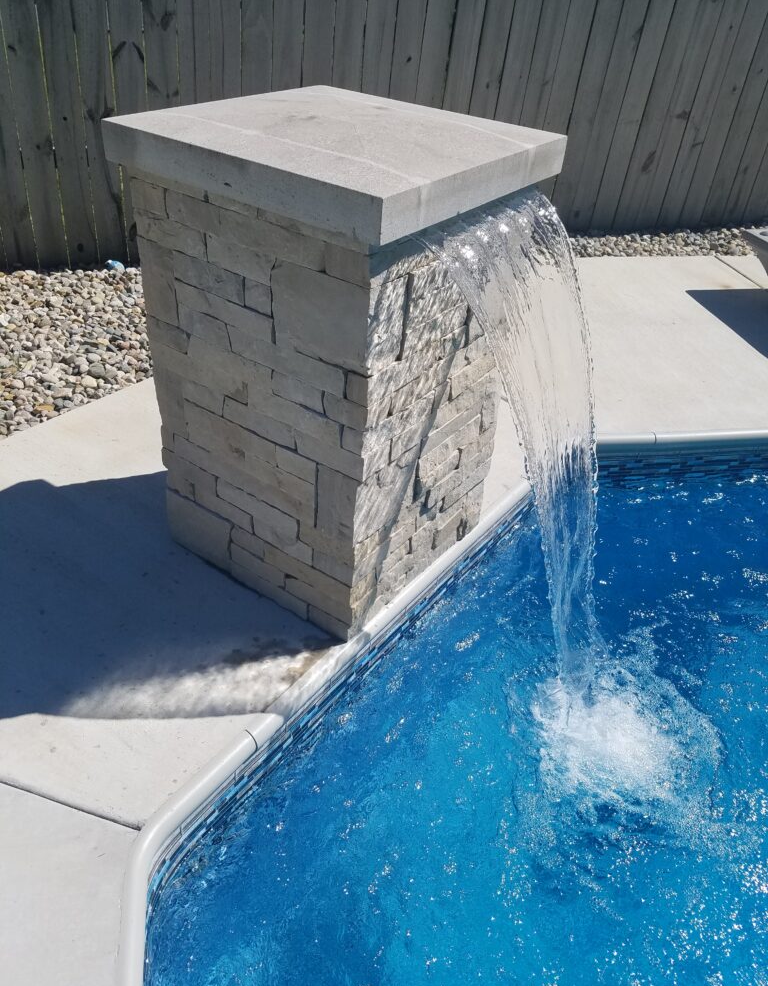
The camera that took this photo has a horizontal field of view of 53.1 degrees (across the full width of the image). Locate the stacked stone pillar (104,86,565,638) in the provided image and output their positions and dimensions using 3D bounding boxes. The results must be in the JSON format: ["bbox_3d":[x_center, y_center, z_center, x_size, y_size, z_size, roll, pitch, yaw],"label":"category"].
[{"bbox_3d":[-0.106,-0.304,1.817,0.649,1.027,0.649,26,42,26],"label":"stacked stone pillar"}]

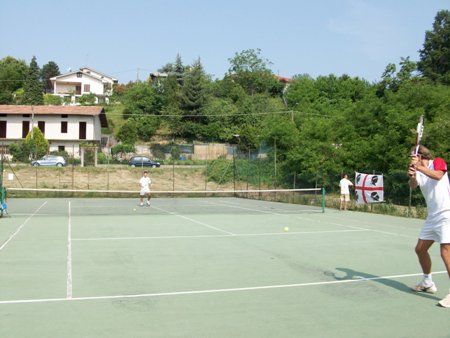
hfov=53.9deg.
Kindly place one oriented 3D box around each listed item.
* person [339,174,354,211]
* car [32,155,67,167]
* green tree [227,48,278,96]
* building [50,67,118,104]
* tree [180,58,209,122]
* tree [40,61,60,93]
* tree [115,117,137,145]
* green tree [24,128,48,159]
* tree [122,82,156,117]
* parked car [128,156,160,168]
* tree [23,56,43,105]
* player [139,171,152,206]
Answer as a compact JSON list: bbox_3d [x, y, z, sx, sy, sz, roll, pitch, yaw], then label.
[{"bbox_3d":[6.045,1.169,22.000,0.750,1.790,0.480,0,-2,30],"label":"person"},{"bbox_3d":[-20.638,-0.929,52.000,4.100,1.460,1.730,1,-2,-2],"label":"car"},{"bbox_3d":[5.846,-20.301,94.000,10.500,10.800,10.000,1,-2,0],"label":"green tree"},{"bbox_3d":[-32.524,-18.915,102.000,13.000,8.800,12.000,1,-2,-17],"label":"building"},{"bbox_3d":[-5.380,-13.847,78.000,4.900,11.400,4.900,1,-2,0],"label":"tree"},{"bbox_3d":[-41.387,-21.252,105.000,4.700,9.000,4.700,1,-2,0],"label":"tree"},{"bbox_3d":[-14.111,-5.427,64.000,3.200,3.800,3.200,1,-2,0],"label":"tree"},{"bbox_3d":[-24.046,-3.130,56.500,2.900,4.500,2.900,1,-2,0],"label":"green tree"},{"bbox_3d":[-16.435,-13.167,85.000,6.500,6.800,6.500,1,-2,0],"label":"tree"},{"bbox_3d":[-9.770,-0.791,53.800,3.850,1.440,1.650,1,-2,-2],"label":"parked car"},{"bbox_3d":[-40.050,-18.100,92.000,4.200,10.600,4.200,1,-2,0],"label":"tree"},{"bbox_3d":[-4.322,1.063,24.100,0.660,1.850,0.500,1,-2,-18],"label":"player"}]

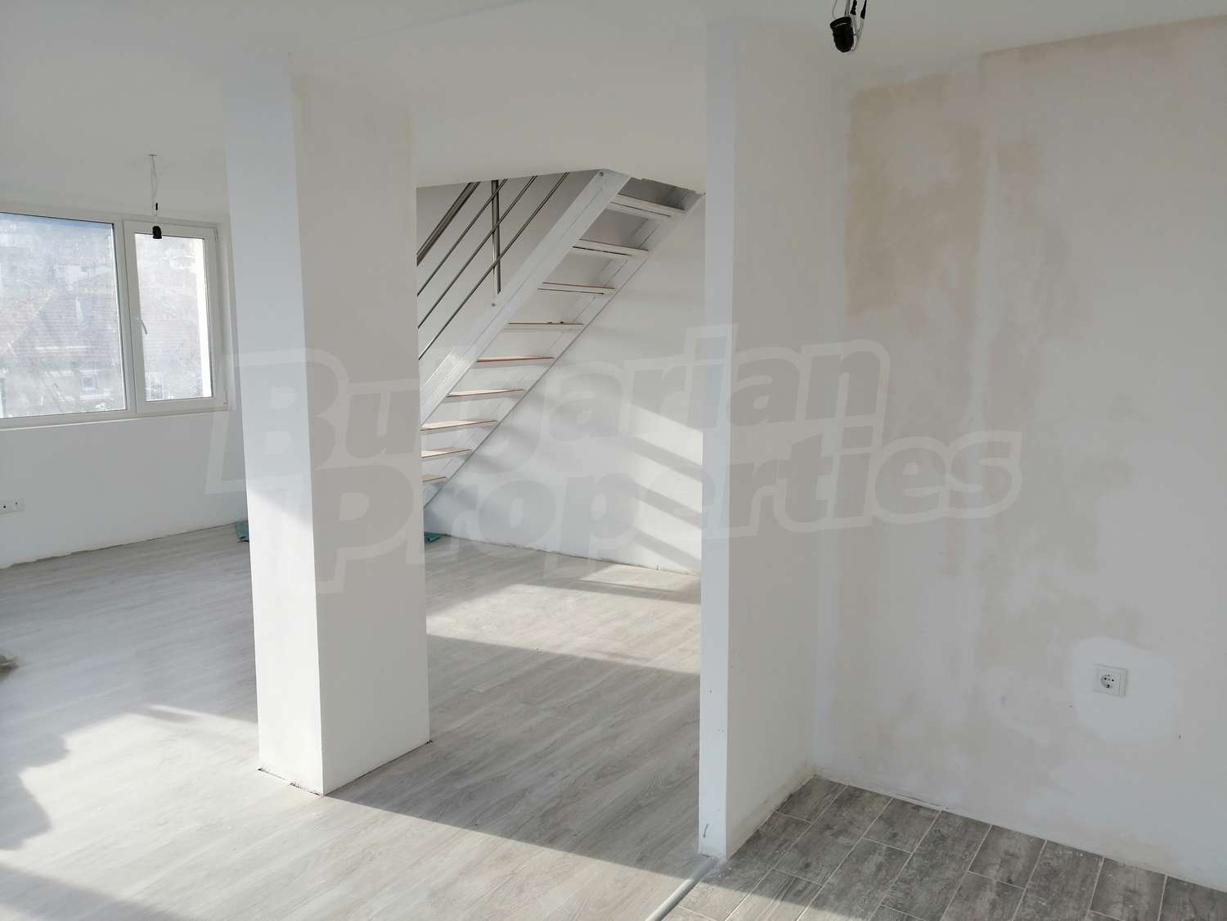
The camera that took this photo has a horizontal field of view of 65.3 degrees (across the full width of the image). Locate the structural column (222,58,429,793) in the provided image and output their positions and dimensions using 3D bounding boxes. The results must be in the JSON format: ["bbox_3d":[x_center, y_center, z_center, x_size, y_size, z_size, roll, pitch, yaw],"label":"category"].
[{"bbox_3d":[-0.981,-0.087,3.361,0.341,2.361,0.500,5,9,34],"label":"structural column"}]

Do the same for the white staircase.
[{"bbox_3d":[-0.805,-0.509,6.333,2.754,2.417,0.826,5,9,34],"label":"white staircase"}]

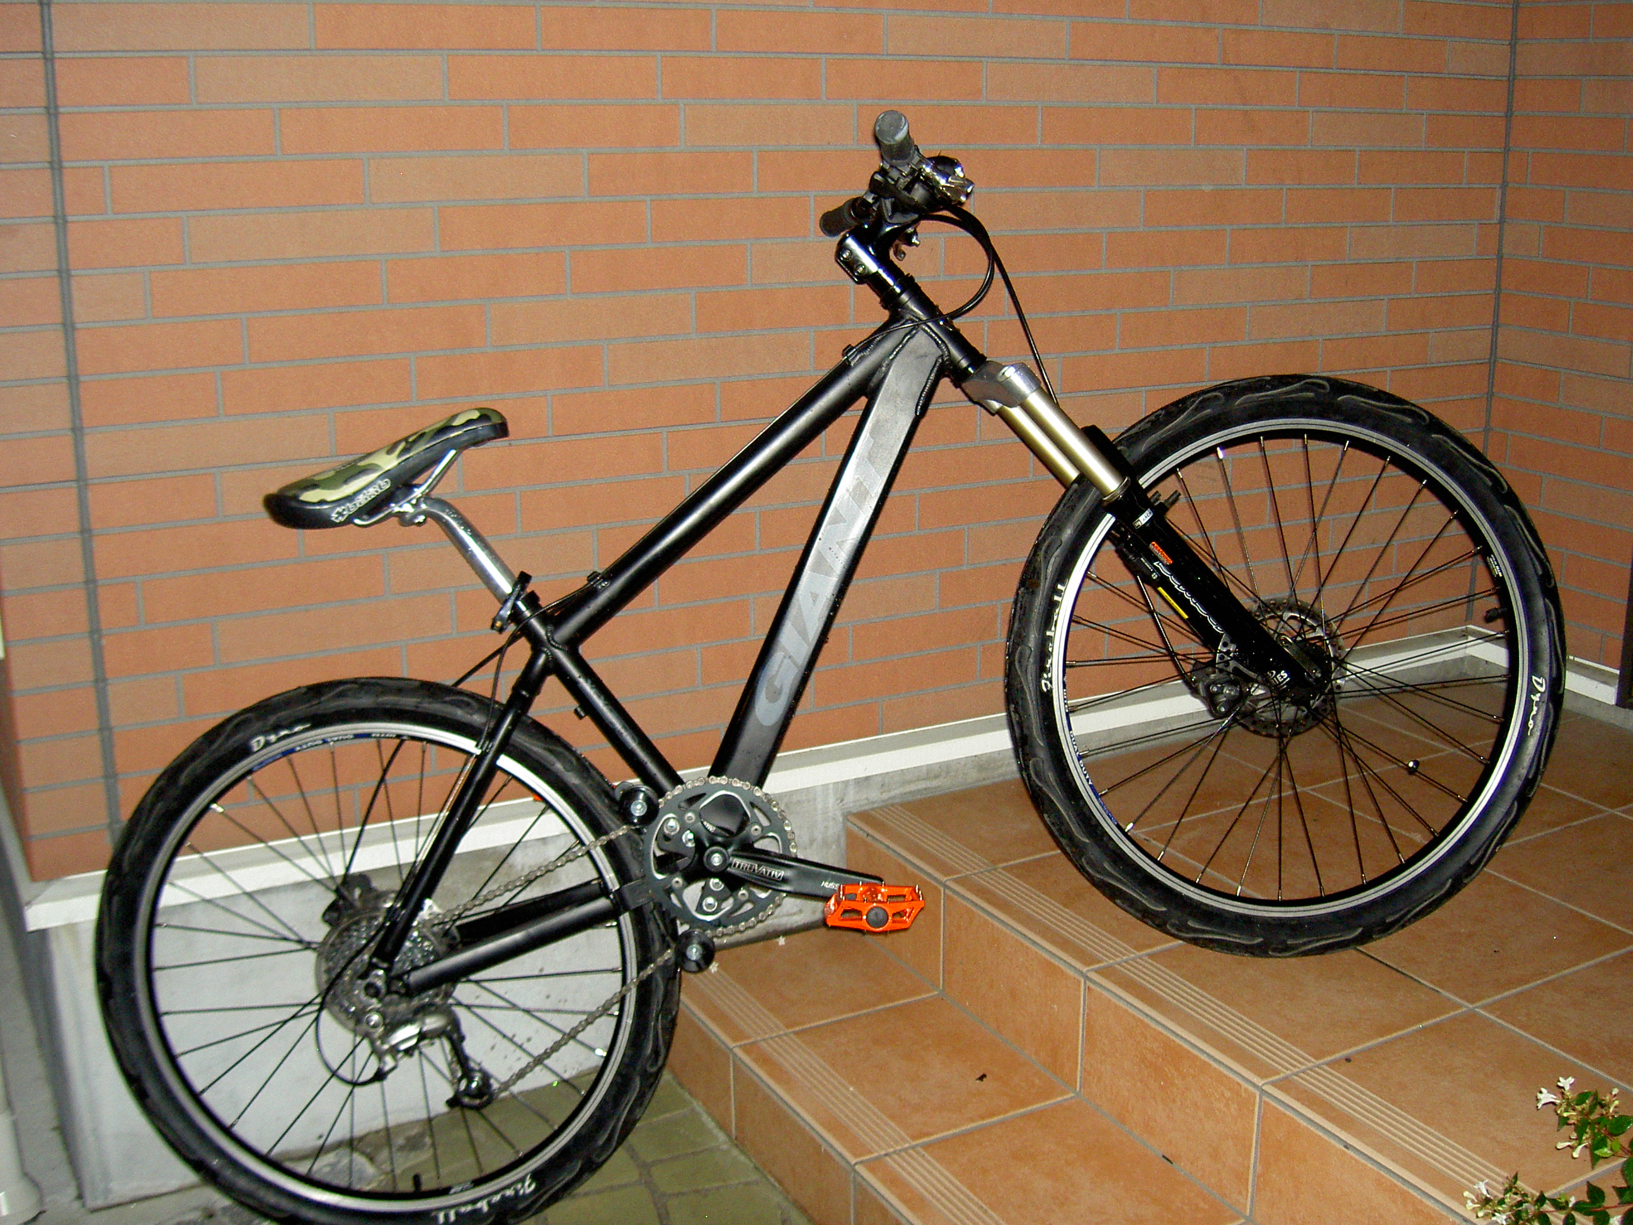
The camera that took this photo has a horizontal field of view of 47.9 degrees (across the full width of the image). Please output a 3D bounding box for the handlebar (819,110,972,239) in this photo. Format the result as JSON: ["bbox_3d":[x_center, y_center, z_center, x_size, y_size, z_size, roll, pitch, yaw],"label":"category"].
[{"bbox_3d":[0.075,-0.462,2.019,0.110,0.090,0.590,-14,5,-5],"label":"handlebar"}]

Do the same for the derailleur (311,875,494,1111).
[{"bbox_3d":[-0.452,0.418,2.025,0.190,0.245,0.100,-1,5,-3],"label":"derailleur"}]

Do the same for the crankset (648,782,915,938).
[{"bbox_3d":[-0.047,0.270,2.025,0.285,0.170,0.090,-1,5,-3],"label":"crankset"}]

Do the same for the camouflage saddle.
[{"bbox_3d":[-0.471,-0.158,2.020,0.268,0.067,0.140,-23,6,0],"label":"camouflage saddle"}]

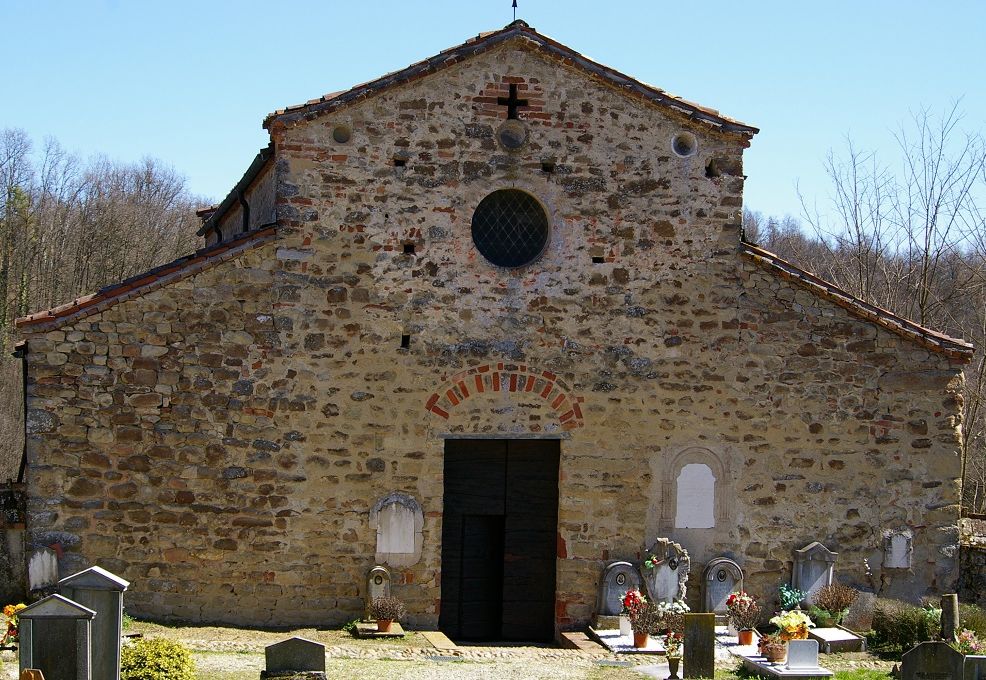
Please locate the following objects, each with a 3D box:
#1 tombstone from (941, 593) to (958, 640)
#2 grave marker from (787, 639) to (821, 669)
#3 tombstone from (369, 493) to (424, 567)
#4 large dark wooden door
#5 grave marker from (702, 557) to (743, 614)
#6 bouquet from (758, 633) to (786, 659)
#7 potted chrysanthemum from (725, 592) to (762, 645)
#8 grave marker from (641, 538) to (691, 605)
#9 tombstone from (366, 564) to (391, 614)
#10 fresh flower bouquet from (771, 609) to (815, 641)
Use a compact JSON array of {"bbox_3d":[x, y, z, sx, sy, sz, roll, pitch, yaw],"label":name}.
[{"bbox_3d":[6.656,4.058,31.000,0.230,0.700,0.190,0,1,-10],"label":"tombstone"},{"bbox_3d":[3.751,3.800,25.700,0.390,0.370,0.100,0,0,-10],"label":"grave marker"},{"bbox_3d":[-1.427,2.801,31.519,0.789,1.075,0.100,0,1,-10],"label":"tombstone"},{"bbox_3d":[0.099,2.835,30.200,1.680,2.870,0.120,0,0,-10],"label":"large dark wooden door"},{"bbox_3d":[3.276,3.504,30.350,0.560,0.790,0.260,0,0,-10],"label":"grave marker"},{"bbox_3d":[3.490,3.835,26.700,0.340,0.330,0.300,0,0,-10],"label":"bouquet"},{"bbox_3d":[3.633,4.028,30.900,0.522,0.791,0.480,0,1,-10],"label":"potted chrysanthemum"},{"bbox_3d":[2.594,3.475,31.867,0.702,0.977,0.250,0,1,-10],"label":"grave marker"},{"bbox_3d":[-1.682,3.693,31.295,0.367,0.742,0.130,0,1,-10],"label":"tombstone"},{"bbox_3d":[4.145,3.951,29.500,0.600,0.420,0.470,0,1,-10],"label":"fresh flower bouquet"}]

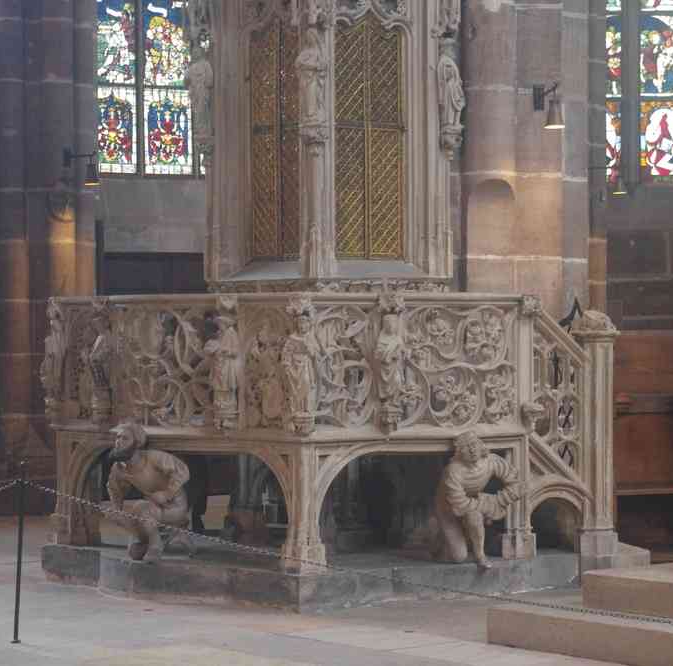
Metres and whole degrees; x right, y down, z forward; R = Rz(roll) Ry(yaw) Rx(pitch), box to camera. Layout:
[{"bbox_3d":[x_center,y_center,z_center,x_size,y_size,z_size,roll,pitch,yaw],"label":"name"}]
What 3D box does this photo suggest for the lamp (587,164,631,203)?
[{"bbox_3d":[2.695,-1.478,22.500,0.220,0.350,0.360,0,0,-41],"label":"lamp"}]

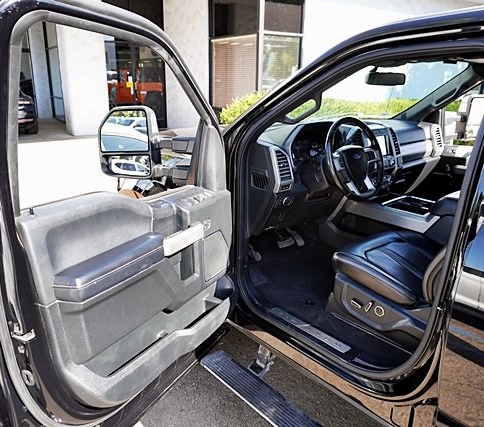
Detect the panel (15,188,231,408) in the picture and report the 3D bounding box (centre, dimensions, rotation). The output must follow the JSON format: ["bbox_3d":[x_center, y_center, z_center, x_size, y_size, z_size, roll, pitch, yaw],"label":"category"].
[{"bbox_3d":[-0.286,0.228,1.505,0.160,0.690,0.910,14,21,37],"label":"panel"}]

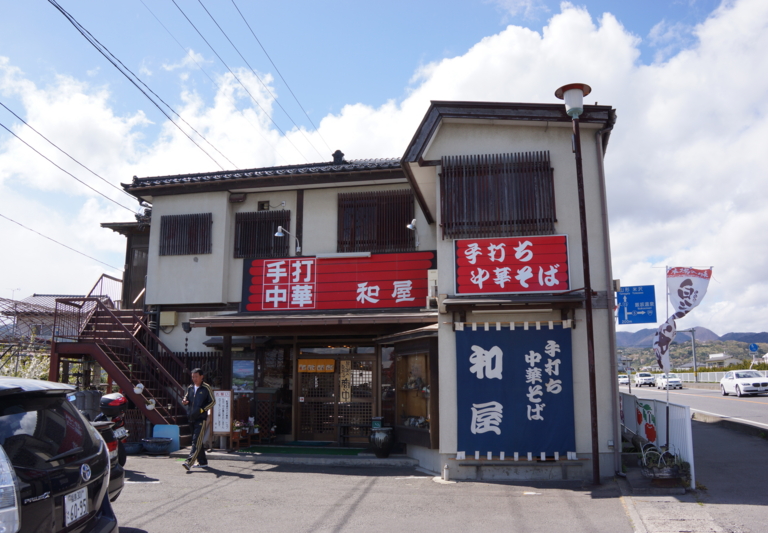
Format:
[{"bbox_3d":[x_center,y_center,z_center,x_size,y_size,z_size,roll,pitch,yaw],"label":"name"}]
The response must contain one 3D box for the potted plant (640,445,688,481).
[{"bbox_3d":[3.993,2.800,8.568,0.630,0.470,0.460,-2,-9,12],"label":"potted plant"}]

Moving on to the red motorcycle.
[{"bbox_3d":[-5.138,3.028,11.330,0.760,1.280,2.030,8,-12,-42],"label":"red motorcycle"}]

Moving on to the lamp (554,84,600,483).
[{"bbox_3d":[3.089,0.099,9.150,0.550,6.150,0.550,-2,-11,11],"label":"lamp"}]

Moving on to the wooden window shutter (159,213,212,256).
[{"bbox_3d":[-4.619,-0.738,13.999,1.369,0.979,0.090,-2,-11,11],"label":"wooden window shutter"}]

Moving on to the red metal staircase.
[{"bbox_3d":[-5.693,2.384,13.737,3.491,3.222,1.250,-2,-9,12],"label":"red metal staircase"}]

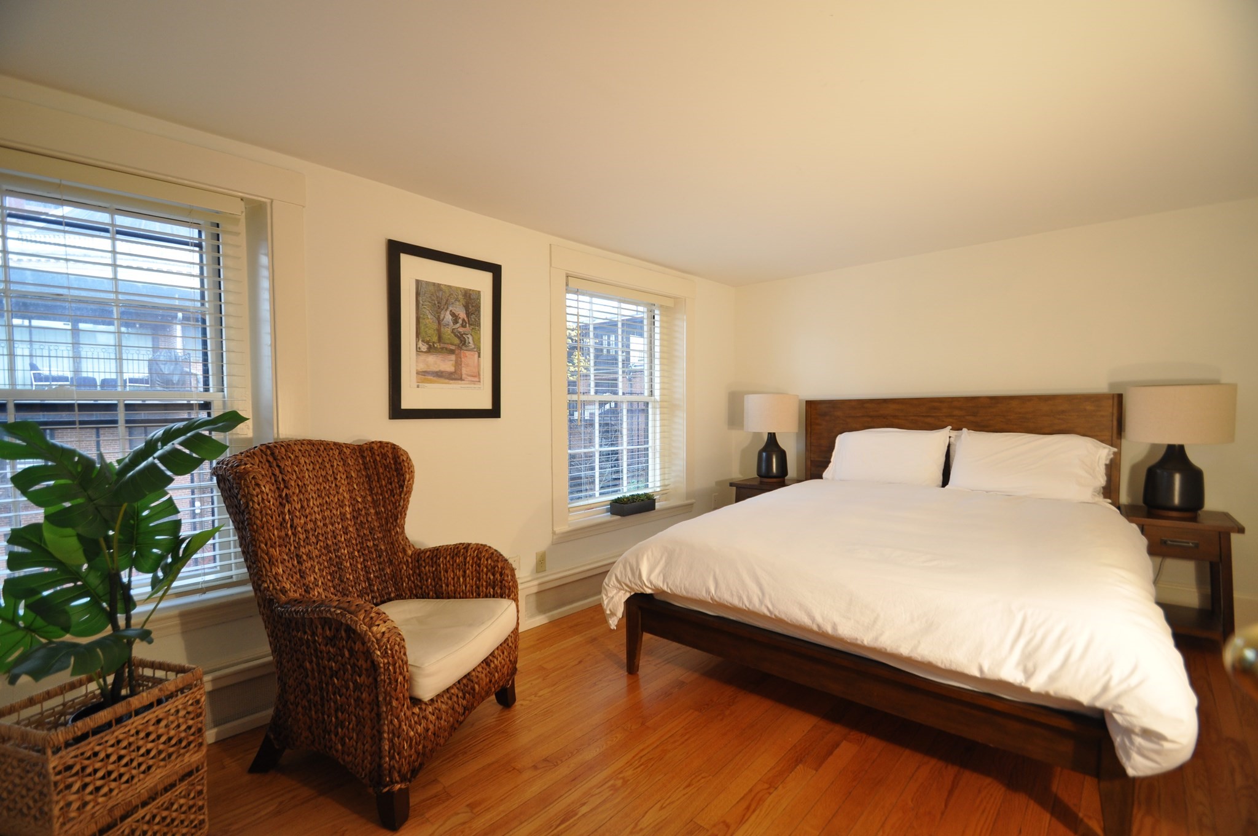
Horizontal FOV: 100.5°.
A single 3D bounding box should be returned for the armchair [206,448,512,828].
[{"bbox_3d":[-0.881,0.616,1.893,0.750,1.060,0.750,0,1,19],"label":"armchair"}]

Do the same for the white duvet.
[{"bbox_3d":[1.191,0.639,2.556,1.970,0.460,1.820,0,1,40],"label":"white duvet"}]

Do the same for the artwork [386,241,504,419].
[{"bbox_3d":[-0.869,-0.397,2.542,0.030,0.800,0.580,0,1,43],"label":"artwork"}]

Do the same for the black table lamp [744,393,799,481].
[{"bbox_3d":[1.031,0.149,3.782,0.370,0.630,0.370,0,1,40],"label":"black table lamp"}]

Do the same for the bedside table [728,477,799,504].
[{"bbox_3d":[1.041,0.785,3.851,0.400,0.650,0.450,0,1,40],"label":"bedside table"}]

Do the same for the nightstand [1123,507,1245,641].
[{"bbox_3d":[2.651,0.790,2.553,0.400,0.650,0.450,0,1,40],"label":"nightstand"}]

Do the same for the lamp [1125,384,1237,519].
[{"bbox_3d":[2.637,0.154,2.526,0.370,0.630,0.370,0,1,40],"label":"lamp"}]

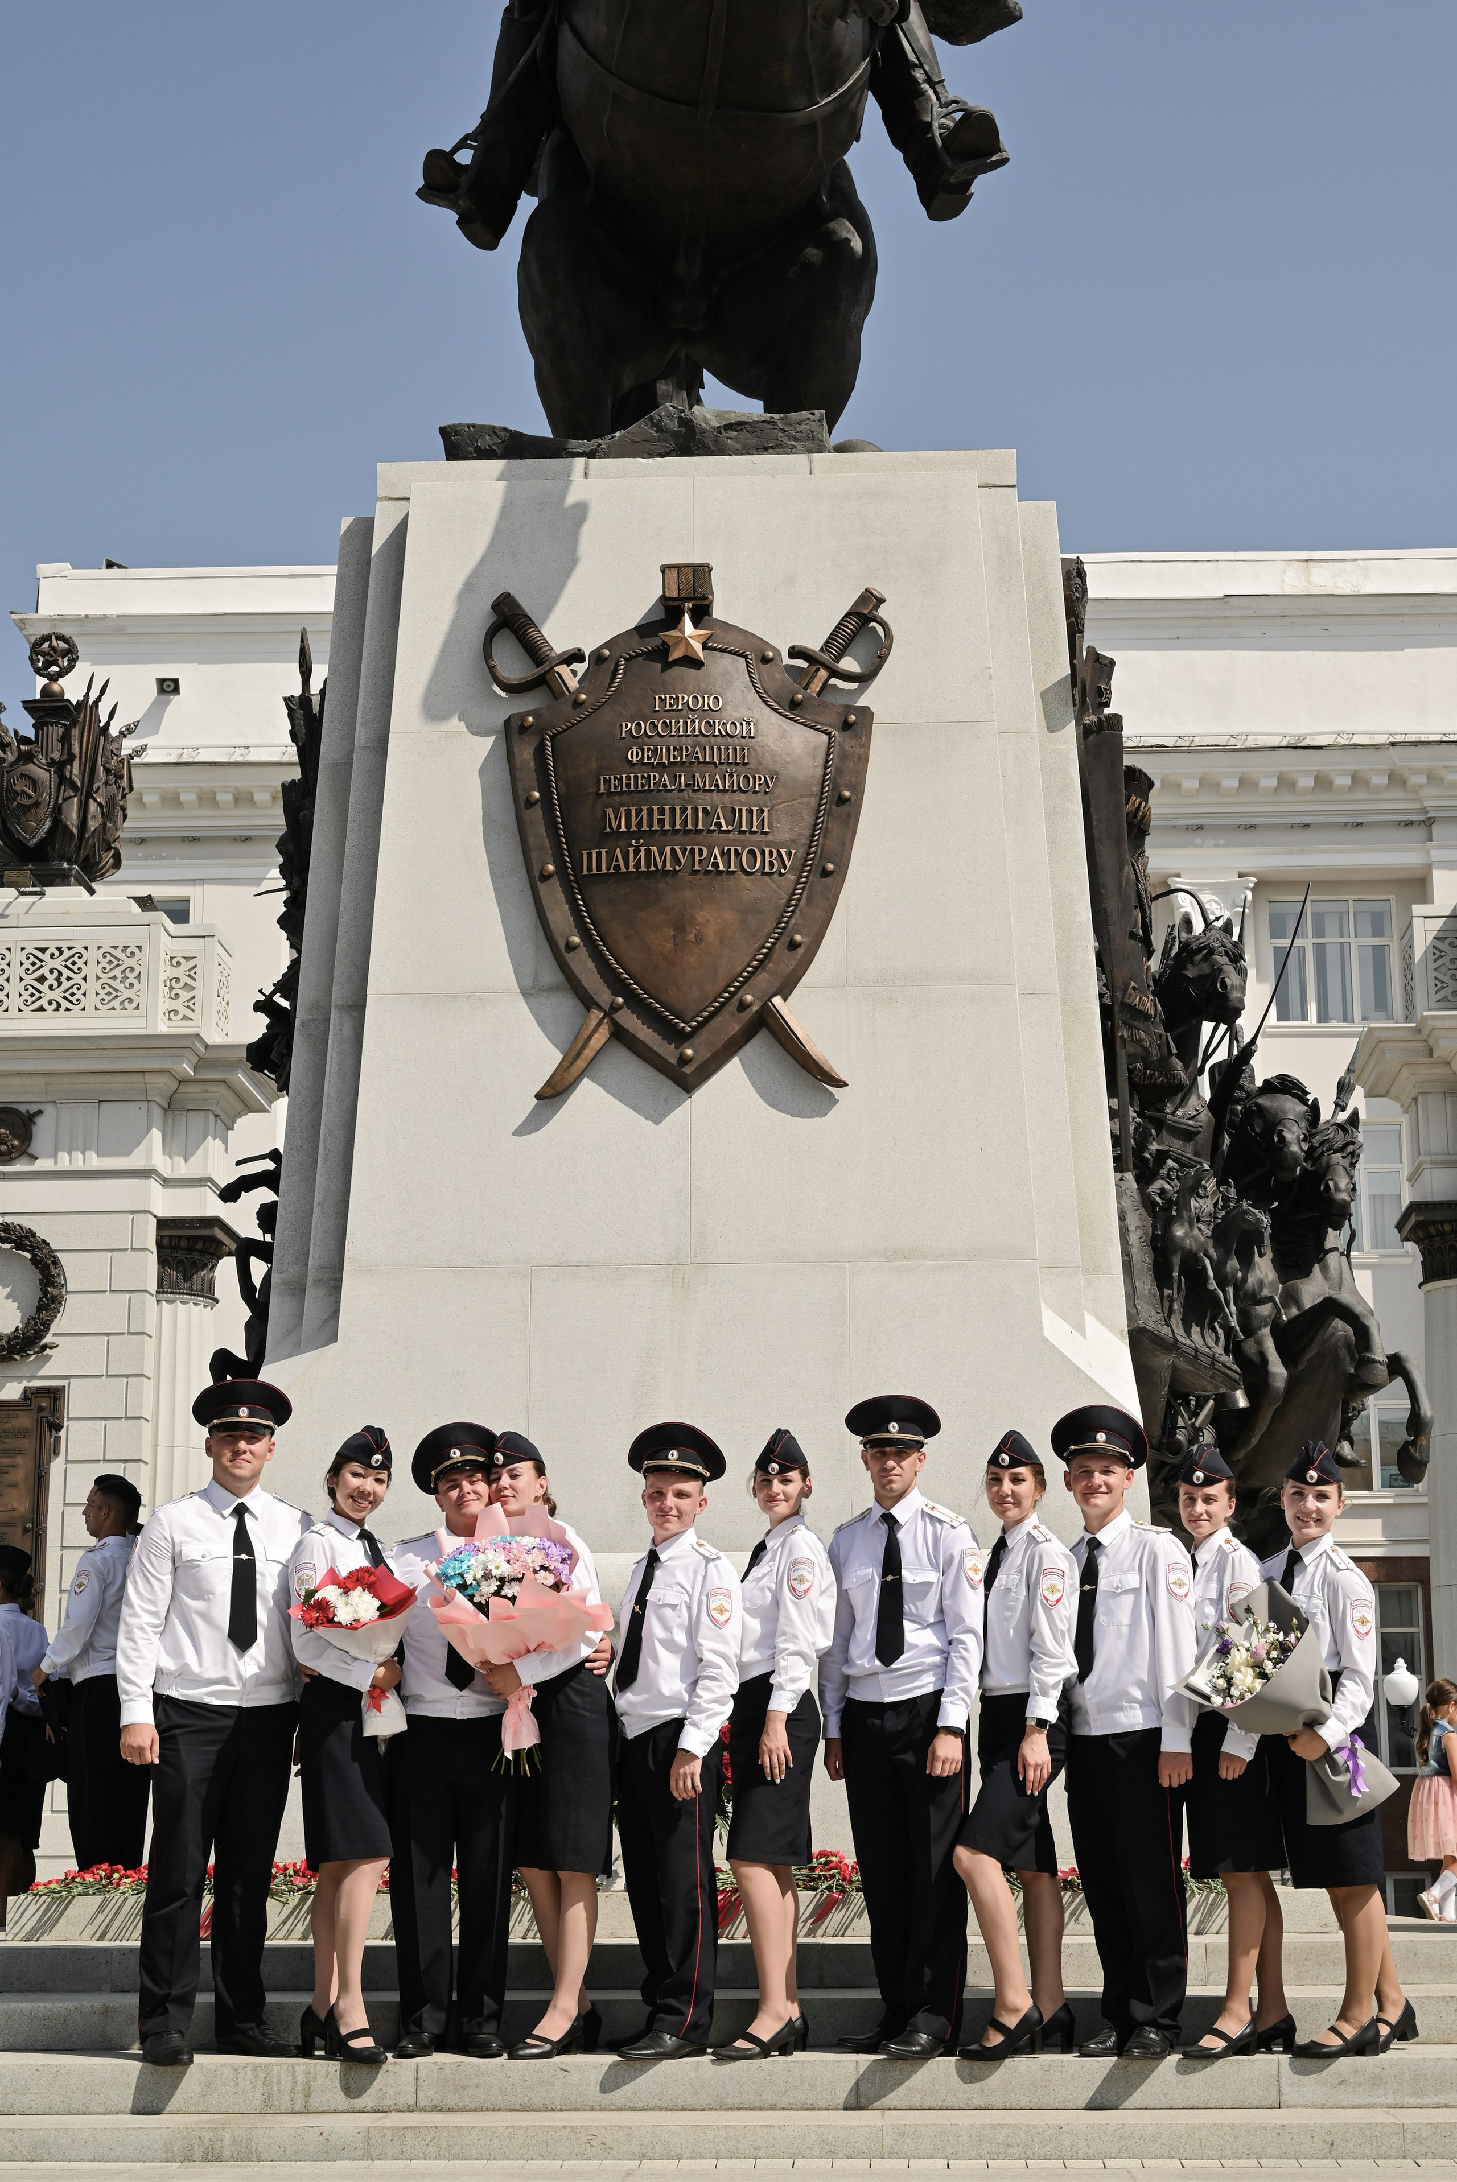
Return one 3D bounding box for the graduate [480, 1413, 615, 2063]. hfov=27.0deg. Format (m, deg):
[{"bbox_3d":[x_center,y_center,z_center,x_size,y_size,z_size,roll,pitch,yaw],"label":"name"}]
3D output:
[{"bbox_3d":[-0.510,1.849,8.686,0.420,1.745,0.340,-7,-13,29],"label":"graduate"}]

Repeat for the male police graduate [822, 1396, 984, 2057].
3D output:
[{"bbox_3d":[0.510,1.838,8.892,0.500,1.890,0.340,-4,-12,20],"label":"male police graduate"}]

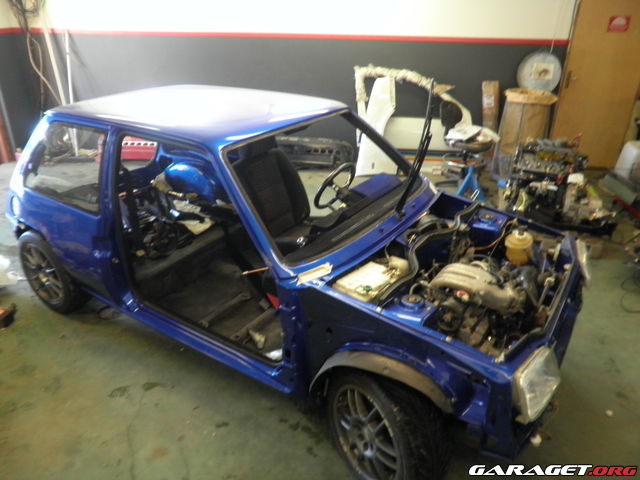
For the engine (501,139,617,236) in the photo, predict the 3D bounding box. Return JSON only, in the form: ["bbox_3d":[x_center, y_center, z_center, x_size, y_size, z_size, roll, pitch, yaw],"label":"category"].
[{"bbox_3d":[2.121,-0.495,4.225,0.900,0.650,0.520,14,30,27],"label":"engine"}]

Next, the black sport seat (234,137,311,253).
[{"bbox_3d":[-0.136,-0.245,3.169,0.860,0.910,0.510,17,31,30],"label":"black sport seat"}]

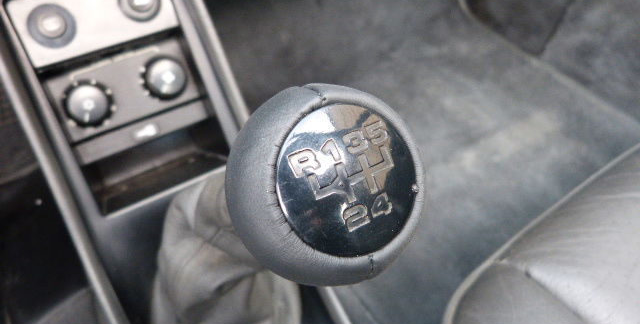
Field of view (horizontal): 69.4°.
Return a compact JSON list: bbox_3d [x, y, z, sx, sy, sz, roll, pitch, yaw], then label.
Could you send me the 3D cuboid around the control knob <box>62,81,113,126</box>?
[{"bbox_3d":[-0.152,-0.038,0.303,0.029,0.015,0.029,-25,107,-20],"label":"control knob"}]

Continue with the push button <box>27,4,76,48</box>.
[{"bbox_3d":[-0.167,-0.084,0.287,0.028,0.028,0.010,-25,26,-20],"label":"push button"}]

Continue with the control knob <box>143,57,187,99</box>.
[{"bbox_3d":[-0.111,-0.061,0.336,0.028,0.016,0.028,-24,107,-19],"label":"control knob"}]

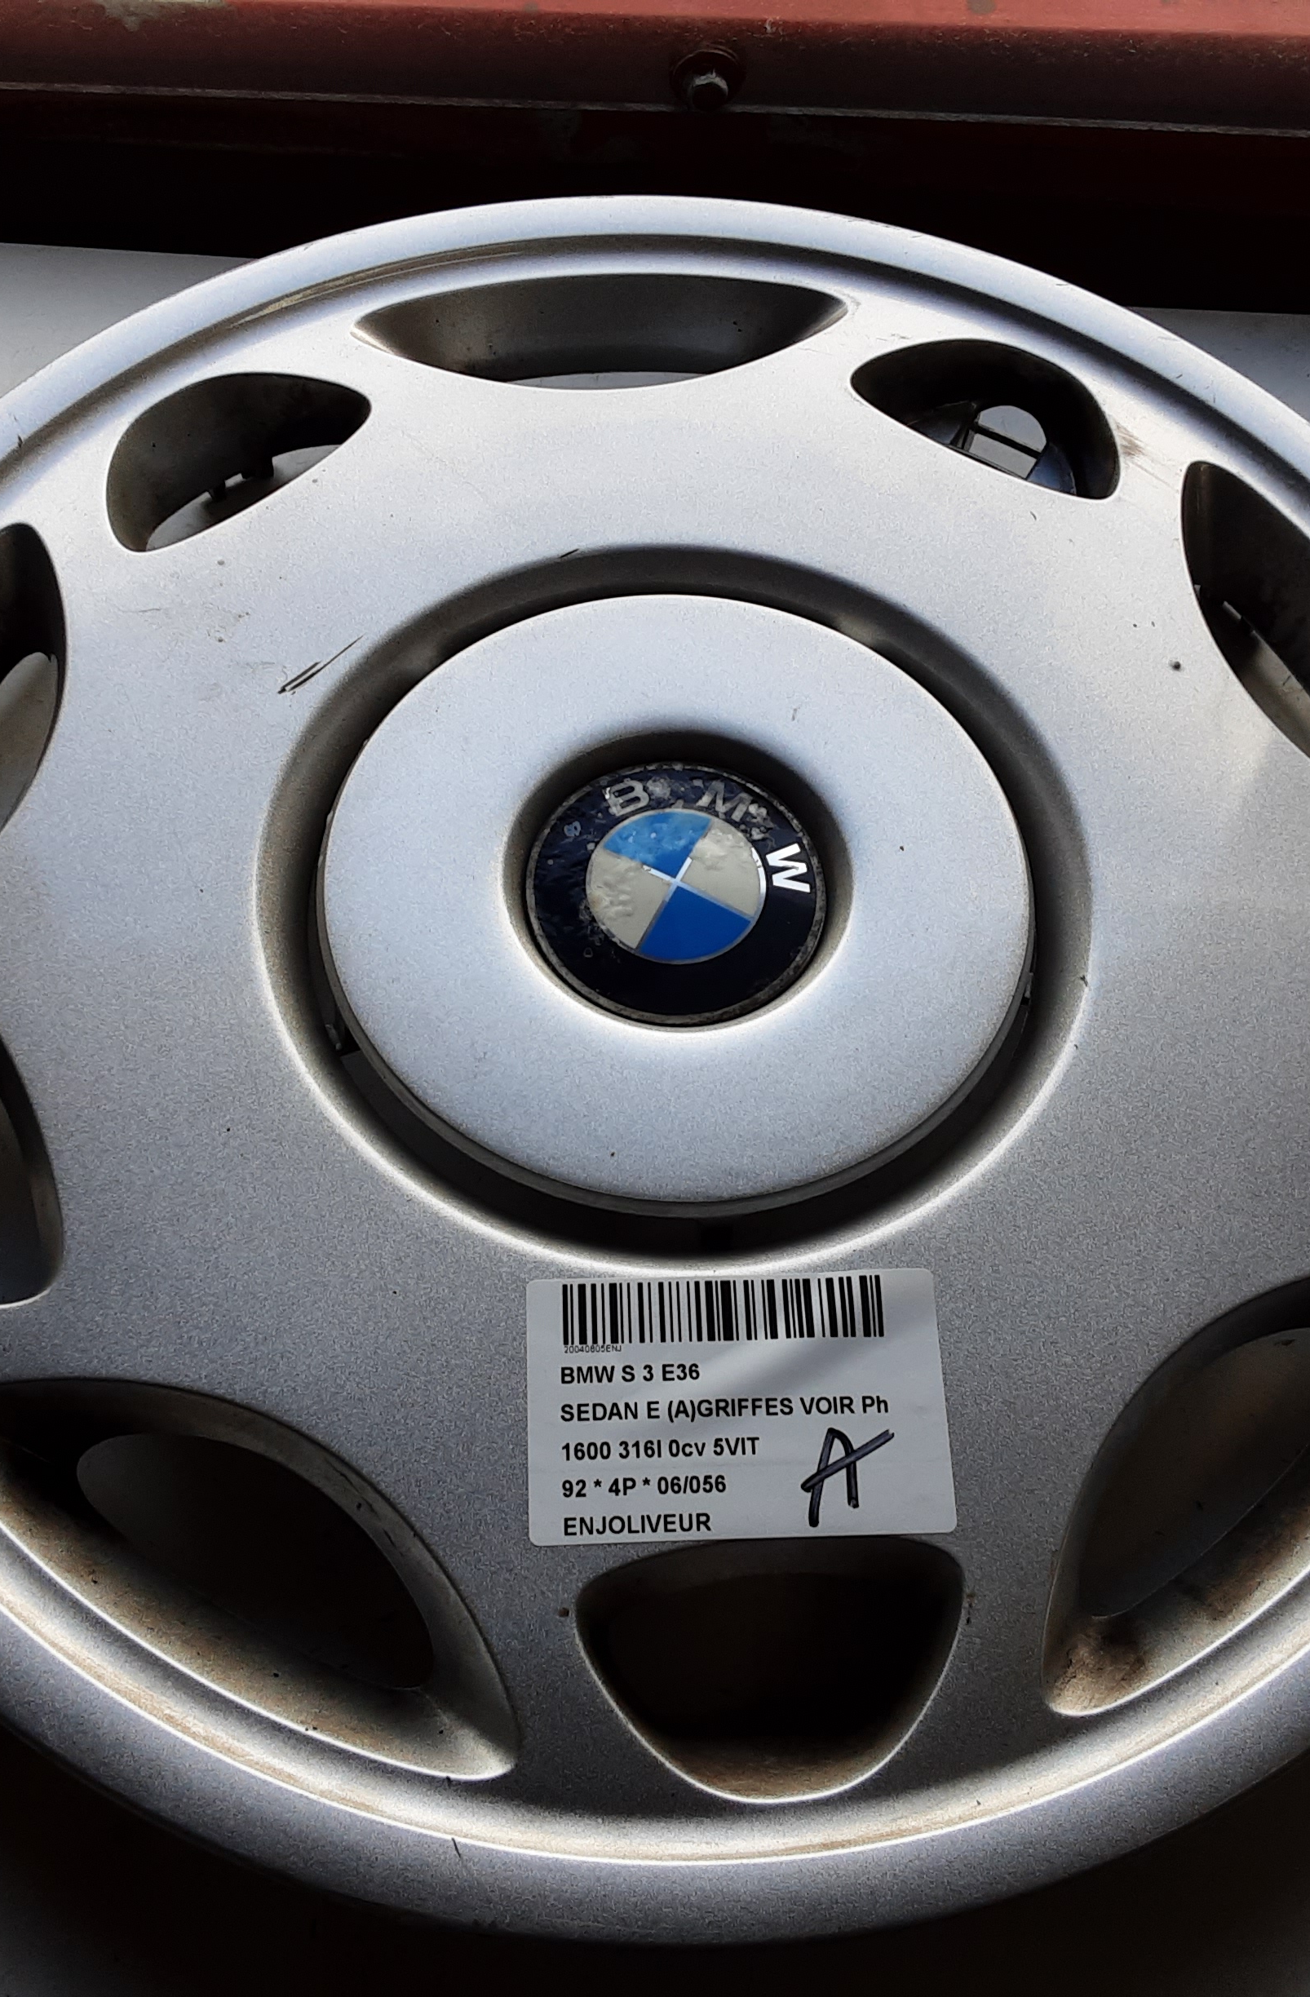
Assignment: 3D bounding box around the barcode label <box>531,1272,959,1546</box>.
[{"bbox_3d":[0.015,0.073,0.372,0.075,0.002,0.048,-1,64,-3],"label":"barcode label"}]

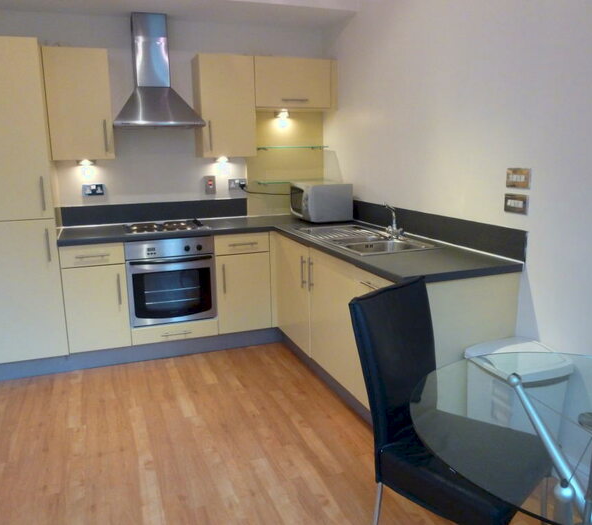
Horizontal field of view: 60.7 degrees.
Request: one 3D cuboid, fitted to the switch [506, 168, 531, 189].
[{"bbox_3d":[1.031,-0.388,2.351,0.012,0.088,0.145,-5,13,-21],"label":"switch"}]

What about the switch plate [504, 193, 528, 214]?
[{"bbox_3d":[1.032,-0.274,2.376,0.012,0.086,0.145,-5,13,-21],"label":"switch plate"}]

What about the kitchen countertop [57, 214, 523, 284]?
[{"bbox_3d":[-0.333,-0.104,3.040,2.081,0.040,2.322,-5,13,-20],"label":"kitchen countertop"}]

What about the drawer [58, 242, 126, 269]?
[{"bbox_3d":[-1.393,-0.090,3.476,0.390,0.139,0.460,-5,13,-21],"label":"drawer"}]

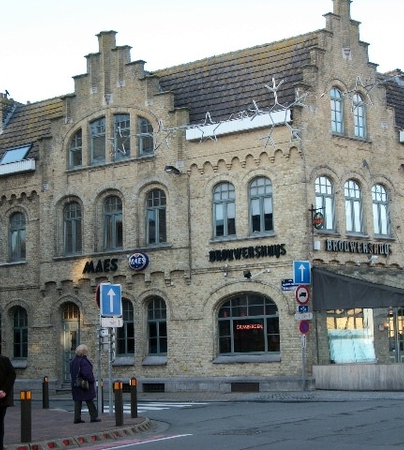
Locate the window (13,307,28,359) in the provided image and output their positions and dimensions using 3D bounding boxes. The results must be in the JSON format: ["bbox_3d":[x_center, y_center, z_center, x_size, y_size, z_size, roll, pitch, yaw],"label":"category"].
[{"bbox_3d":[-7.020,4.191,33.643,0.840,2.070,0.200,-7,-11,32],"label":"window"}]

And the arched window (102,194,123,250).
[{"bbox_3d":[-3.183,-0.065,31.000,0.917,1.936,0.200,-7,-10,33],"label":"arched window"}]

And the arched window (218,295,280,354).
[{"bbox_3d":[1.467,3.137,27.493,2.285,1.970,0.200,-7,-10,33],"label":"arched window"}]

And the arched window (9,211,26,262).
[{"bbox_3d":[-7.278,0.504,34.271,0.920,1.980,0.200,-7,-11,32],"label":"arched window"}]

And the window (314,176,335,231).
[{"bbox_3d":[3.864,-0.651,27.266,0.880,1.769,0.200,5,-11,-37],"label":"window"}]

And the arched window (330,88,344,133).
[{"bbox_3d":[4.534,-3.812,29.098,0.660,1.650,0.200,6,-11,-37],"label":"arched window"}]

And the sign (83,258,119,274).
[{"bbox_3d":[-3.686,1.506,31.439,1.647,0.451,0.120,-7,-10,32],"label":"sign"}]

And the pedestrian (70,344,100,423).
[{"bbox_3d":[-2.393,3.262,17.850,0.520,1.600,0.500,2,-9,-25],"label":"pedestrian"}]

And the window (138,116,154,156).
[{"bbox_3d":[-2.029,-3.228,31.354,0.750,1.510,0.200,-7,-11,32],"label":"window"}]

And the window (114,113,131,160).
[{"bbox_3d":[-2.919,-3.222,31.741,0.781,1.754,0.200,-7,-10,32],"label":"window"}]

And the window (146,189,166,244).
[{"bbox_3d":[-1.607,-0.270,30.660,0.920,2.010,0.200,-7,-11,32],"label":"window"}]

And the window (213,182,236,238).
[{"bbox_3d":[0.756,-0.499,28.990,0.890,1.925,0.200,-7,-10,32],"label":"window"}]

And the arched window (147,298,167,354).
[{"bbox_3d":[-1.523,3.424,29.446,0.838,2.018,0.200,-7,-10,33],"label":"arched window"}]

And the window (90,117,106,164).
[{"bbox_3d":[-3.894,-3.153,32.368,0.779,1.808,0.200,-7,-10,32],"label":"window"}]

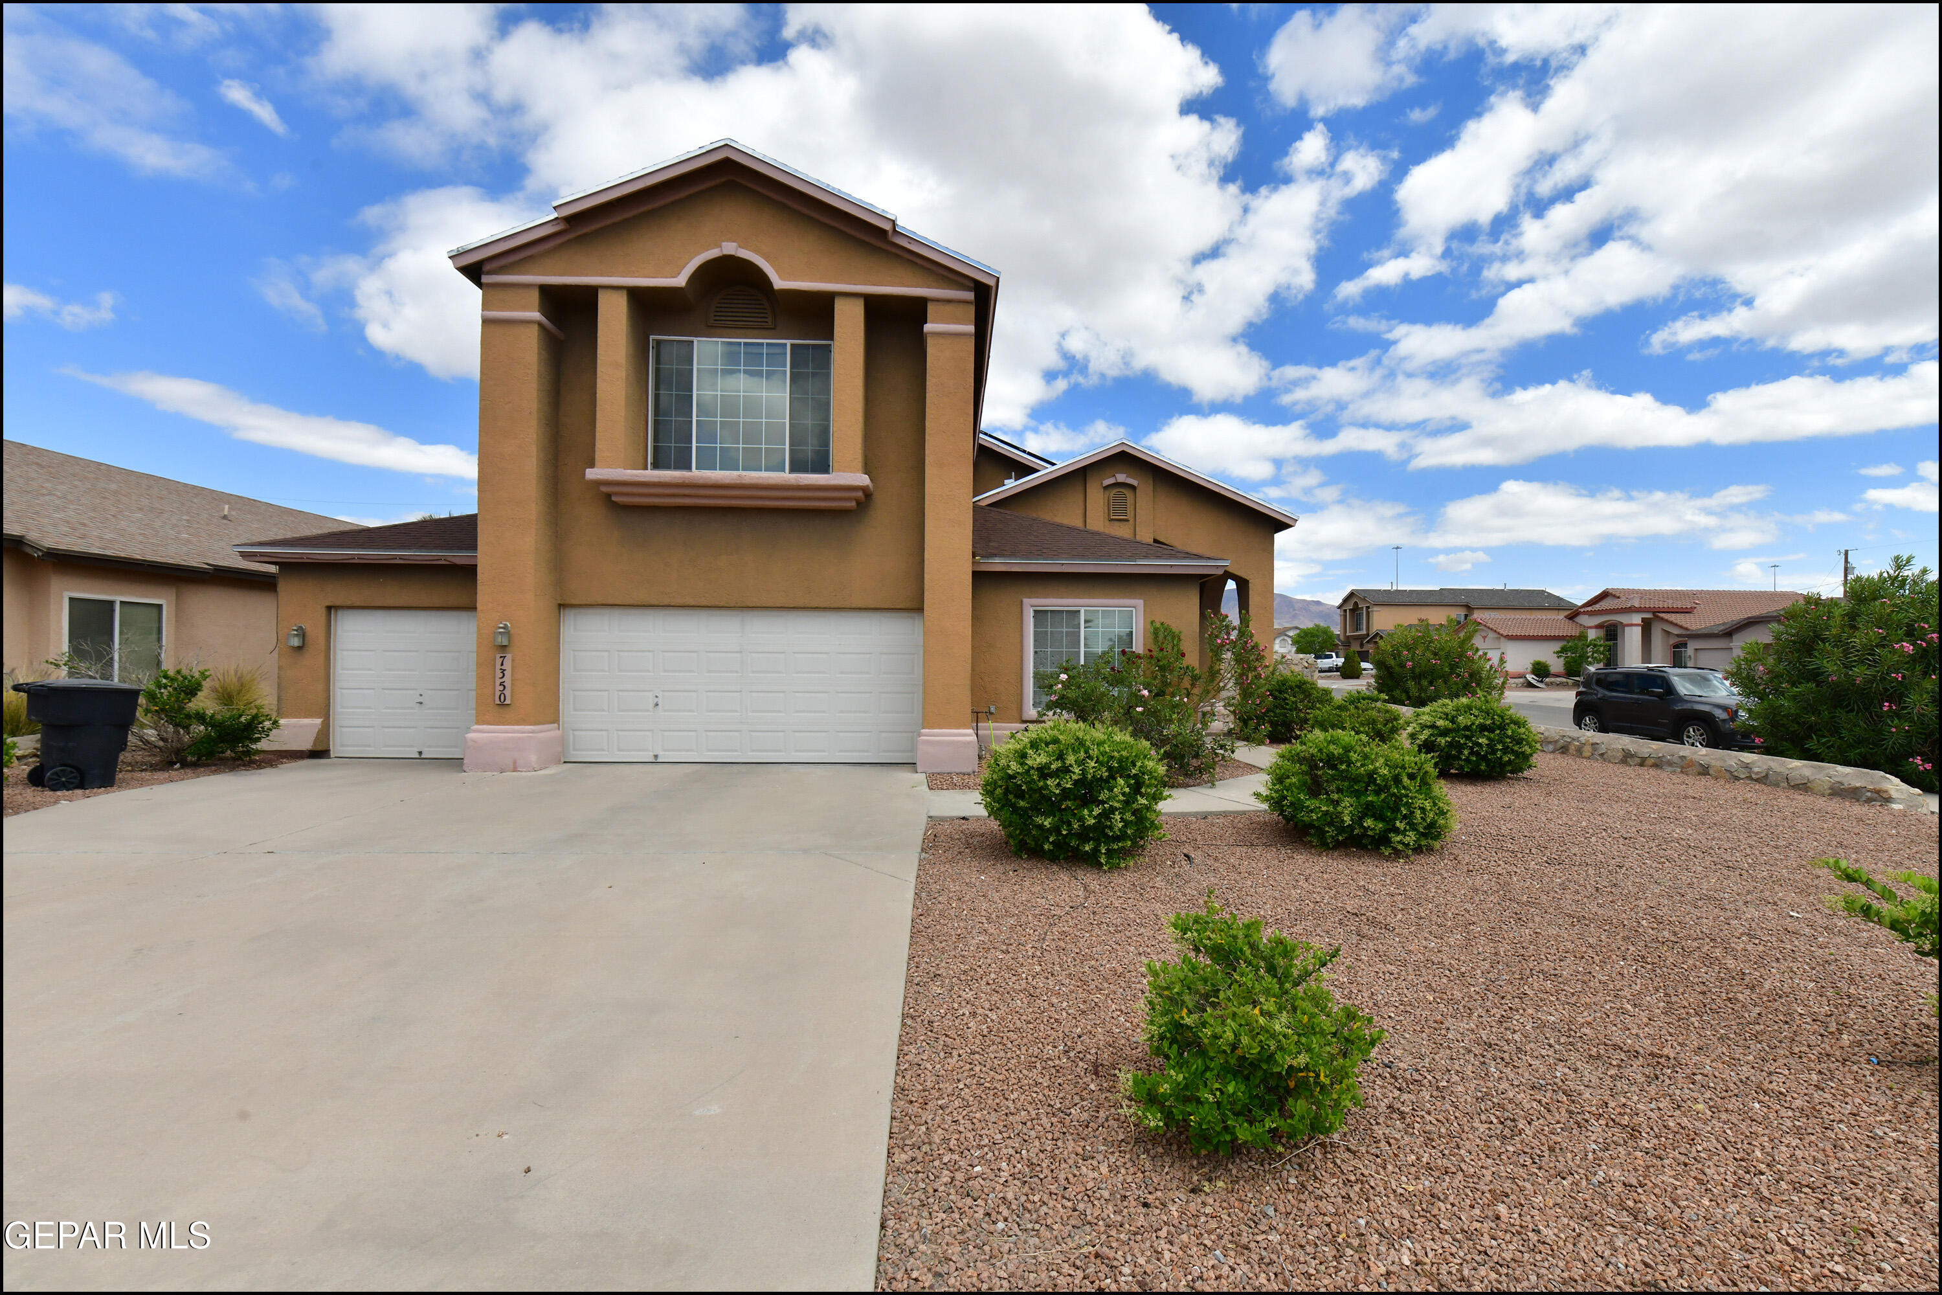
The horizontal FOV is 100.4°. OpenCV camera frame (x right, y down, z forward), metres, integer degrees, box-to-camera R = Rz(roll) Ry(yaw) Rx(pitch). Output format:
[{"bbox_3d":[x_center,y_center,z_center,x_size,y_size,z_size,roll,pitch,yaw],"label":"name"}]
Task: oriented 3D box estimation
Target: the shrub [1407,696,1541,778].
[{"bbox_3d":[6.750,1.190,10.950,1.530,1.080,1.500,1,-1,-3],"label":"shrub"}]

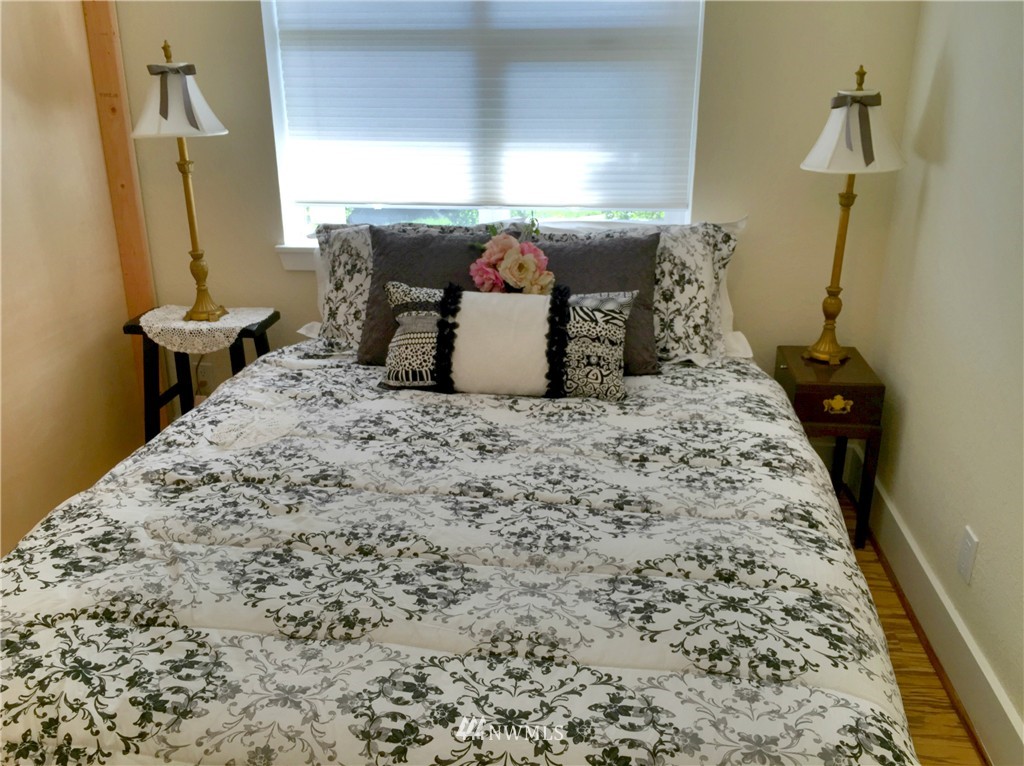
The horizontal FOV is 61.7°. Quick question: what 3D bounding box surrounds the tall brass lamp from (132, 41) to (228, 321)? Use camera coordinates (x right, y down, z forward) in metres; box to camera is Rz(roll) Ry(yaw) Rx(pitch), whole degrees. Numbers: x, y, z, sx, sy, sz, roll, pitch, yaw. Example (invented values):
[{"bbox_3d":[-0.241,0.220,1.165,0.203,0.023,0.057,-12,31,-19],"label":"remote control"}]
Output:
[{"bbox_3d":[-1.022,-0.626,2.717,0.285,0.849,0.285,3,19,8],"label":"tall brass lamp"}]

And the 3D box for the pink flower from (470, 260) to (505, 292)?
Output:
[{"bbox_3d":[-0.067,-0.294,2.379,0.095,0.095,0.085,3,19,8],"label":"pink flower"}]

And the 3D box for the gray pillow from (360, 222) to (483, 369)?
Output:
[{"bbox_3d":[-0.231,-0.260,2.534,0.460,0.420,0.140,3,2,8],"label":"gray pillow"}]

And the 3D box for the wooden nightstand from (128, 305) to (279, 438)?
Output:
[{"bbox_3d":[-1.002,0.084,2.869,0.460,0.593,0.310,3,19,8],"label":"wooden nightstand"}]

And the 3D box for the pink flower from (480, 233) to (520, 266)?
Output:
[{"bbox_3d":[-0.032,-0.367,2.375,0.110,0.100,0.090,3,19,8],"label":"pink flower"}]

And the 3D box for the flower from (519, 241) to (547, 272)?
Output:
[{"bbox_3d":[0.054,-0.349,2.384,0.095,0.095,0.085,3,19,8],"label":"flower"}]

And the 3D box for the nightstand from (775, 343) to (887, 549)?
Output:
[{"bbox_3d":[0.957,0.187,2.675,0.250,0.511,0.390,3,19,8],"label":"nightstand"}]

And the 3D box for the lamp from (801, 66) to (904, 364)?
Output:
[{"bbox_3d":[0.981,-0.480,2.526,0.285,0.849,0.285,3,19,8],"label":"lamp"}]

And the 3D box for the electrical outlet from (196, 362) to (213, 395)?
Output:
[{"bbox_3d":[-1.141,-0.015,3.161,0.074,0.118,0.008,3,19,8],"label":"electrical outlet"}]

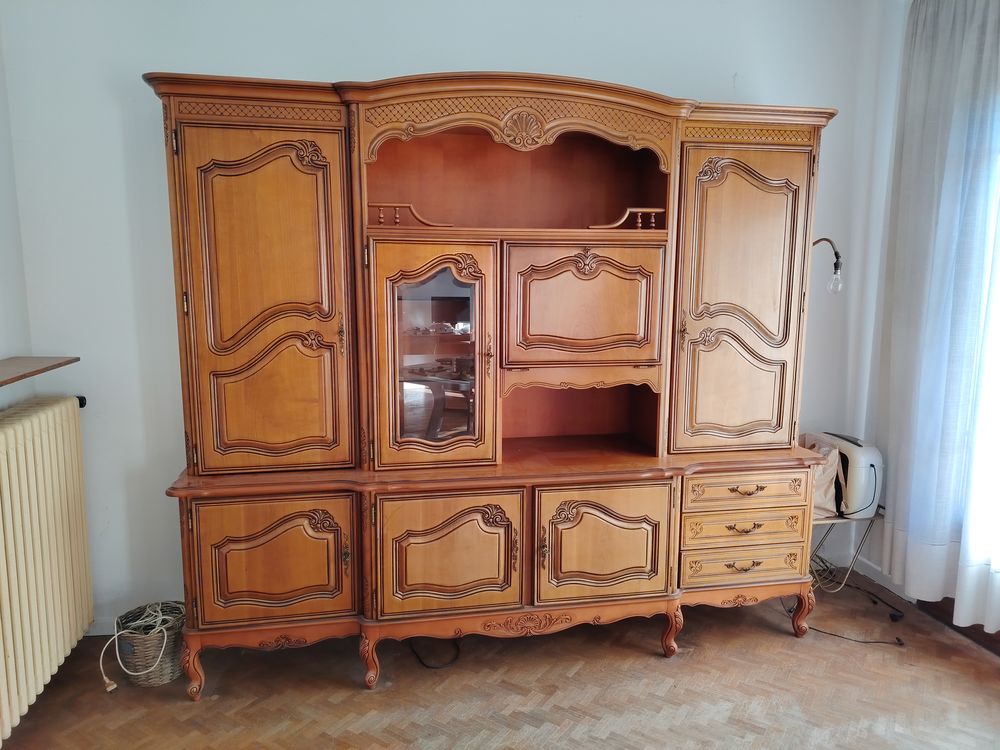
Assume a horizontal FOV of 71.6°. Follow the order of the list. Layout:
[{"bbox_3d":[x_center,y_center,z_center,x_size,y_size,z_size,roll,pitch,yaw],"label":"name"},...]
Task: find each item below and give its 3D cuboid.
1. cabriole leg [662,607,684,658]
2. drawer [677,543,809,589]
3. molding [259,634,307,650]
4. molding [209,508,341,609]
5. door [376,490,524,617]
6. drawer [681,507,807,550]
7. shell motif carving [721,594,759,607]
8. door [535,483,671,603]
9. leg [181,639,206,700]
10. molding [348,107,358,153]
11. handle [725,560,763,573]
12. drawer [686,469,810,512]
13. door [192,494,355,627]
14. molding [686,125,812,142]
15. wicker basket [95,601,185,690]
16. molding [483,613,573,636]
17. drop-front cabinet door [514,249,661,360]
[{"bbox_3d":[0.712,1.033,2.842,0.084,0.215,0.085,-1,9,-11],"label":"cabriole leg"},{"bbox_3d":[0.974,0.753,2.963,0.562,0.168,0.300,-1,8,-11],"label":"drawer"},{"bbox_3d":[-0.806,0.996,2.571,0.169,0.058,0.020,-1,9,-11],"label":"molding"},{"bbox_3d":[-0.792,0.659,2.472,0.445,0.360,0.030,-1,8,-11],"label":"molding"},{"bbox_3d":[-0.177,0.648,2.550,0.542,0.465,0.030,-1,8,-11],"label":"door"},{"bbox_3d":[0.987,0.612,3.058,0.564,0.157,0.380,-1,9,-11],"label":"drawer"},{"bbox_3d":[0.987,0.929,2.852,0.169,0.050,0.020,-1,8,-11],"label":"shell motif carving"},{"bbox_3d":[0.405,0.654,2.720,0.557,0.481,0.028,-1,9,-11],"label":"door"},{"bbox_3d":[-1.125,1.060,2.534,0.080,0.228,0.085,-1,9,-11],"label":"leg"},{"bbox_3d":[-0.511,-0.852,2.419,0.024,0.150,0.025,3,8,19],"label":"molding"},{"bbox_3d":[1.015,0.798,2.887,0.172,0.048,0.032,-1,9,-11],"label":"handle"},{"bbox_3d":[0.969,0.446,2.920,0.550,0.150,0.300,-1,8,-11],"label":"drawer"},{"bbox_3d":[-0.794,0.658,2.482,0.546,0.456,0.030,-1,8,-11],"label":"door"},{"bbox_3d":[1.002,-0.974,2.792,0.553,0.051,0.020,-1,9,-11],"label":"molding"},{"bbox_3d":[-1.291,1.009,2.593,0.246,0.221,0.246,-1,8,-11],"label":"wicker basket"},{"bbox_3d":[0.110,0.965,2.686,0.357,0.091,0.020,-1,9,-11],"label":"molding"},{"bbox_3d":[0.315,-0.258,2.562,0.604,0.446,0.033,-1,8,-11],"label":"drop-front cabinet door"}]

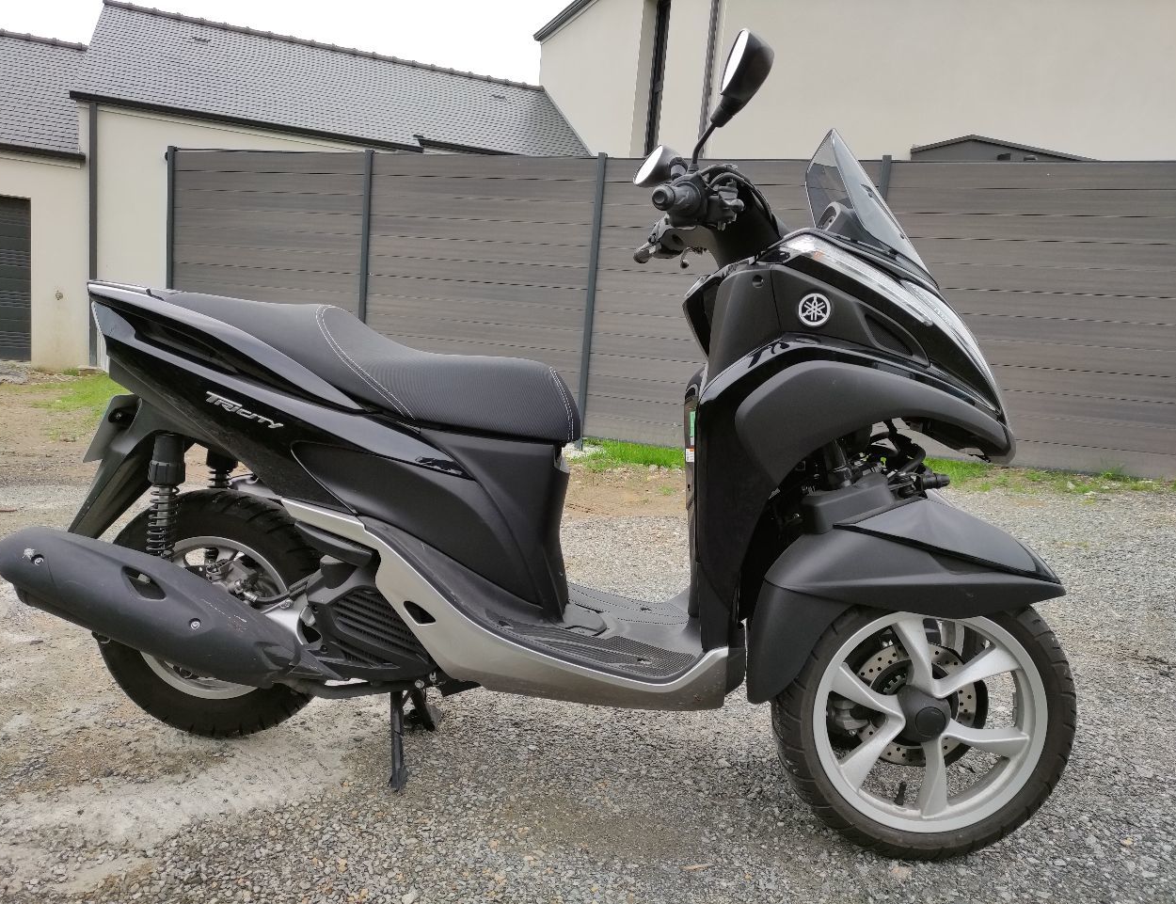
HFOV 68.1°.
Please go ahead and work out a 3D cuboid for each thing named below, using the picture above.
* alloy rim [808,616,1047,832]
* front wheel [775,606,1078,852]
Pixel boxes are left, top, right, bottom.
[{"bbox_3d":[0.566,0.439,1.458,0.385,0.385,0.075,4,5,1],"label":"alloy rim"},{"bbox_3d":[0.566,0.439,1.462,0.500,0.500,0.100,4,5,1],"label":"front wheel"}]

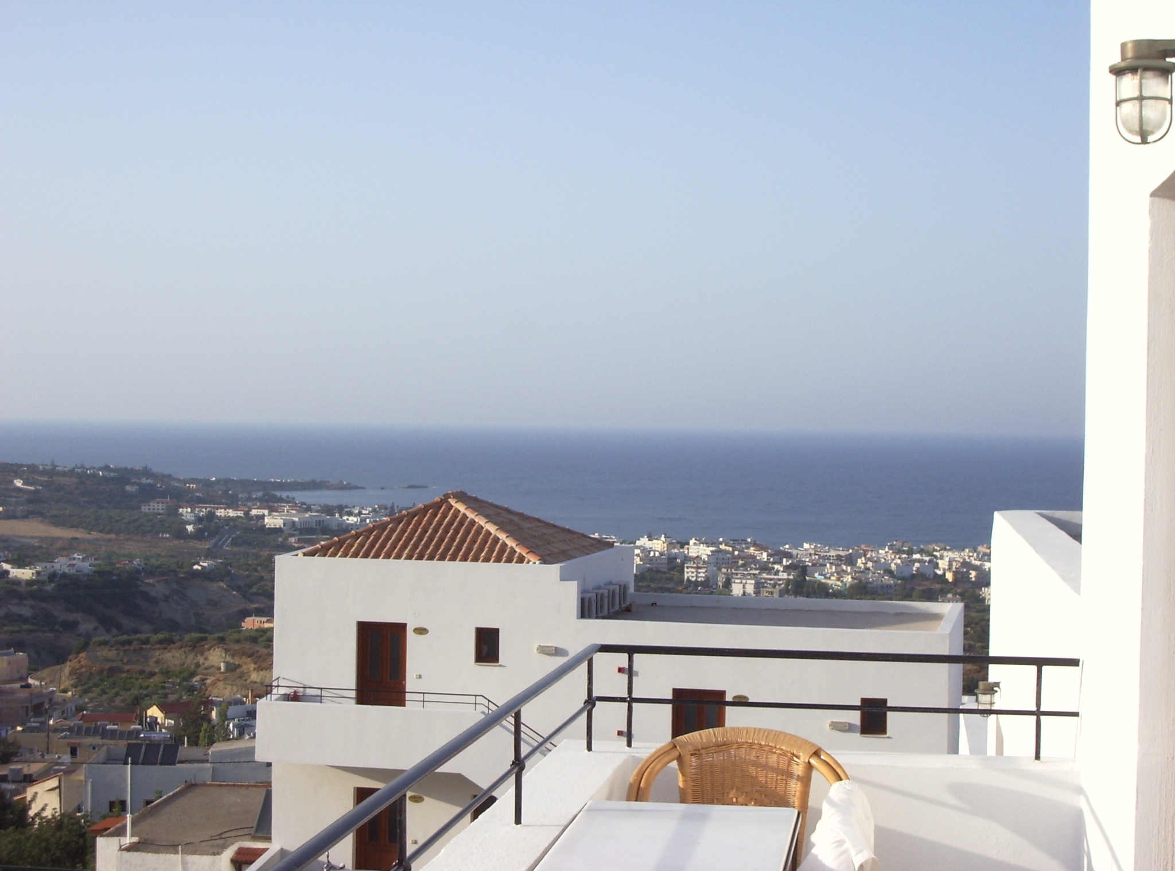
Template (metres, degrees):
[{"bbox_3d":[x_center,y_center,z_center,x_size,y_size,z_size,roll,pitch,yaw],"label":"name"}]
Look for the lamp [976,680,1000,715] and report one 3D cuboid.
[{"bbox_3d":[2.453,1.615,12.900,0.155,0.205,0.138,1,0,9],"label":"lamp"}]

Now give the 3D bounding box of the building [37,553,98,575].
[{"bbox_3d":[-277.987,68.699,1125.000,29.500,9.800,15.000,1,0,-16],"label":"building"}]

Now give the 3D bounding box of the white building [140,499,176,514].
[{"bbox_3d":[-405.641,66.755,1985.000,31.000,11.500,15.000,1,0,-13],"label":"white building"}]

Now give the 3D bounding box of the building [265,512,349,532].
[{"bbox_3d":[-239.307,73.393,1790.000,60.000,13.500,36.000,1,1,-30],"label":"building"}]

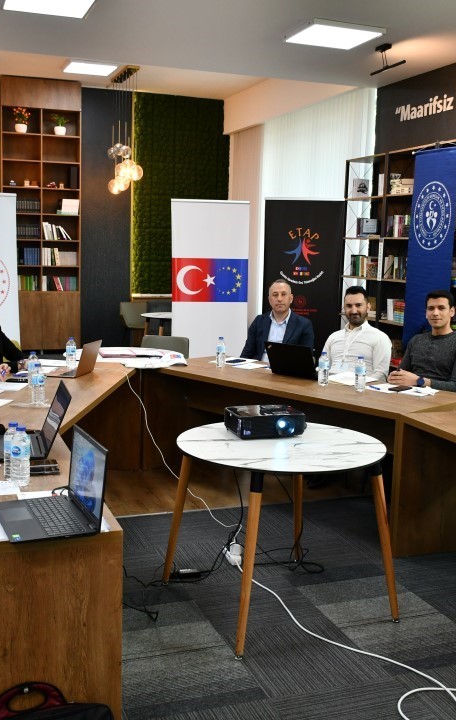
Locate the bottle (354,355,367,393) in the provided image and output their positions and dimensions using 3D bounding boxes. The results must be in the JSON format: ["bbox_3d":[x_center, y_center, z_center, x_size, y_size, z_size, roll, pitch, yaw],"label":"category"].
[{"bbox_3d":[0.775,0.082,4.724,0.065,0.203,0.065,2,8,0],"label":"bottle"}]

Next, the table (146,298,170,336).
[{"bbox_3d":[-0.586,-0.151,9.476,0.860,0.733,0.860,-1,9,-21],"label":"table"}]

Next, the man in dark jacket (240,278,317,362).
[{"bbox_3d":[0.309,0.085,5.909,0.560,1.340,0.760,5,9,22],"label":"man in dark jacket"}]

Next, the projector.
[{"bbox_3d":[0.173,0.287,3.733,0.310,0.105,0.225,-1,8,-18],"label":"projector"}]

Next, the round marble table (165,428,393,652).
[{"bbox_3d":[0.216,0.719,3.550,0.910,0.733,0.910,2,8,0],"label":"round marble table"}]

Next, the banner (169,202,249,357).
[{"bbox_3d":[-0.206,-0.687,8.752,0.850,2.030,0.200,0,8,-9],"label":"banner"}]

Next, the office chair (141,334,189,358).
[{"bbox_3d":[-0.536,0.217,6.846,0.480,0.790,0.540,0,8,-11],"label":"office chair"}]

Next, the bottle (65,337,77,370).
[{"bbox_3d":[-1.032,-0.048,5.338,0.065,0.208,0.065,0,8,-11],"label":"bottle"}]

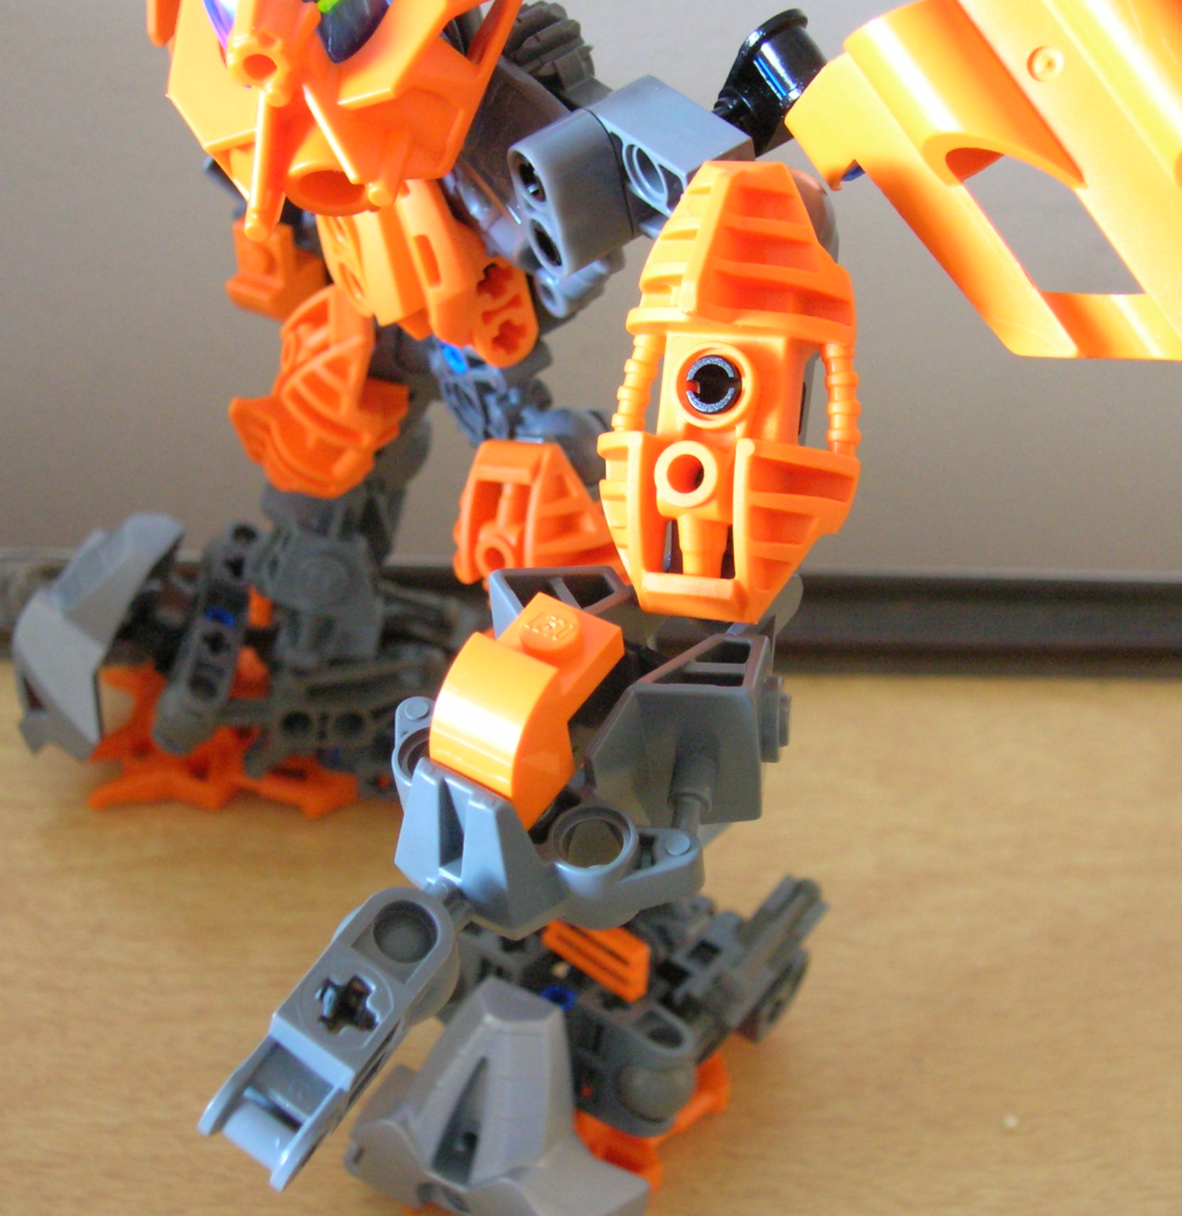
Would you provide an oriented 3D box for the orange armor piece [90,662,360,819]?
[{"bbox_3d":[-0.057,0.019,0.302,0.043,0.013,0.031,2,43,1],"label":"orange armor piece"}]

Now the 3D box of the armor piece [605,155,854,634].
[{"bbox_3d":[0.012,-0.019,0.171,0.024,0.039,0.013,4,2,25],"label":"armor piece"}]

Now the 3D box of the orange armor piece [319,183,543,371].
[{"bbox_3d":[-0.020,-0.042,0.236,0.030,0.029,0.016,9,34,33],"label":"orange armor piece"}]

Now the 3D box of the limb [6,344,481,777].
[{"bbox_3d":[-0.053,-0.013,0.292,0.074,0.072,0.045,2,33,1],"label":"limb"}]

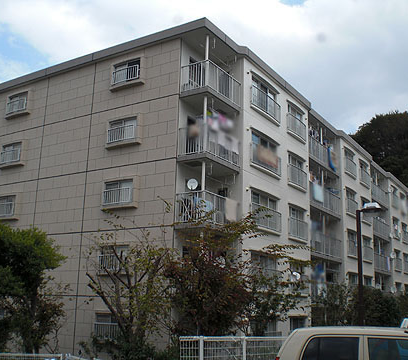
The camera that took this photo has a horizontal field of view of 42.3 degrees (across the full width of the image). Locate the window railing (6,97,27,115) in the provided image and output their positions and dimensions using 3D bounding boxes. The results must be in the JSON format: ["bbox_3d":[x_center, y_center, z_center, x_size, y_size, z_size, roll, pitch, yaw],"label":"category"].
[{"bbox_3d":[-9.445,-3.724,26.616,1.464,0.657,0.110,-7,-16,32],"label":"window railing"}]

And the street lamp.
[{"bbox_3d":[4.497,2.935,13.994,0.710,4.740,0.280,-4,-15,21],"label":"street lamp"}]

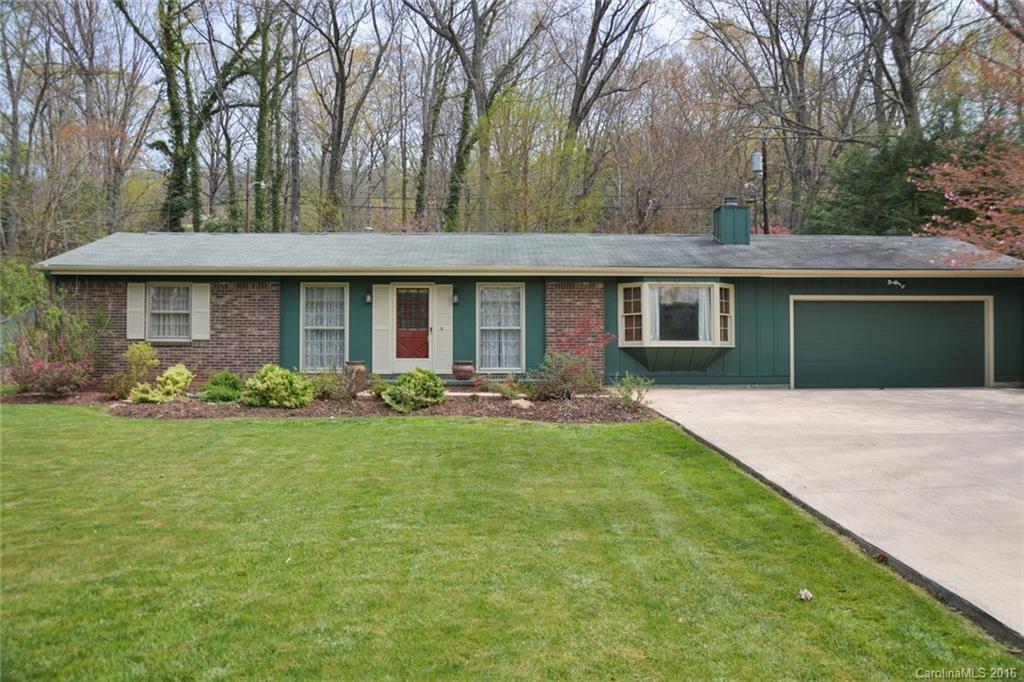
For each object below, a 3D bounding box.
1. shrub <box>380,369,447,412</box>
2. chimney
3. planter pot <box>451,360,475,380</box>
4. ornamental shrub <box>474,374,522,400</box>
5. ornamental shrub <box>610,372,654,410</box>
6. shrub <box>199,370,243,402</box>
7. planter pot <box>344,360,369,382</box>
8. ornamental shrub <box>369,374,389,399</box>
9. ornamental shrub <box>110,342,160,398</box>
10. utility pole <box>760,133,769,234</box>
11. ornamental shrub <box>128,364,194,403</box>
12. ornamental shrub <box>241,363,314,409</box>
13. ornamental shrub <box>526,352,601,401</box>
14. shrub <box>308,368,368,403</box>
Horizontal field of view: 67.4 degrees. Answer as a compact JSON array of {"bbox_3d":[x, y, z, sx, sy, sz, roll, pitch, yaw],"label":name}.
[{"bbox_3d":[-1.788,0.854,13.900,1.186,0.731,1.100,0,0,0],"label":"shrub"},{"bbox_3d":[5.880,-3.190,20.500,0.790,1.300,0.640,0,0,-1],"label":"chimney"},{"bbox_3d":[-1.087,0.663,17.200,0.502,0.430,0.500,0,-1,0],"label":"planter pot"},{"bbox_3d":[-0.274,0.926,15.600,0.975,0.491,0.750,0,0,0],"label":"ornamental shrub"},{"bbox_3d":[2.245,0.885,14.300,0.820,0.634,0.750,0,0,0],"label":"ornamental shrub"},{"bbox_3d":[-5.865,0.907,15.500,0.929,0.622,0.800,0,0,-1],"label":"shrub"},{"bbox_3d":[-3.443,0.702,17.000,0.531,0.509,0.530,0,-1,0],"label":"planter pot"},{"bbox_3d":[-2.779,0.949,16.100,0.461,0.492,0.440,0,0,-1],"label":"ornamental shrub"},{"bbox_3d":[-8.141,0.636,16.600,1.081,1.206,0.900,0,0,0],"label":"ornamental shrub"},{"bbox_3d":[11.500,-4.327,35.000,0.270,10.356,0.270,0,0,0],"label":"utility pole"},{"bbox_3d":[-7.122,0.860,15.600,1.341,0.784,1.050,0,0,0],"label":"ornamental shrub"},{"bbox_3d":[-4.525,0.850,14.750,1.383,0.797,1.150,0,0,-1],"label":"ornamental shrub"},{"bbox_3d":[1.067,0.724,15.900,1.533,0.971,1.200,0,0,-1],"label":"ornamental shrub"},{"bbox_3d":[-3.458,0.859,15.300,1.196,0.661,1.000,0,0,0],"label":"shrub"}]

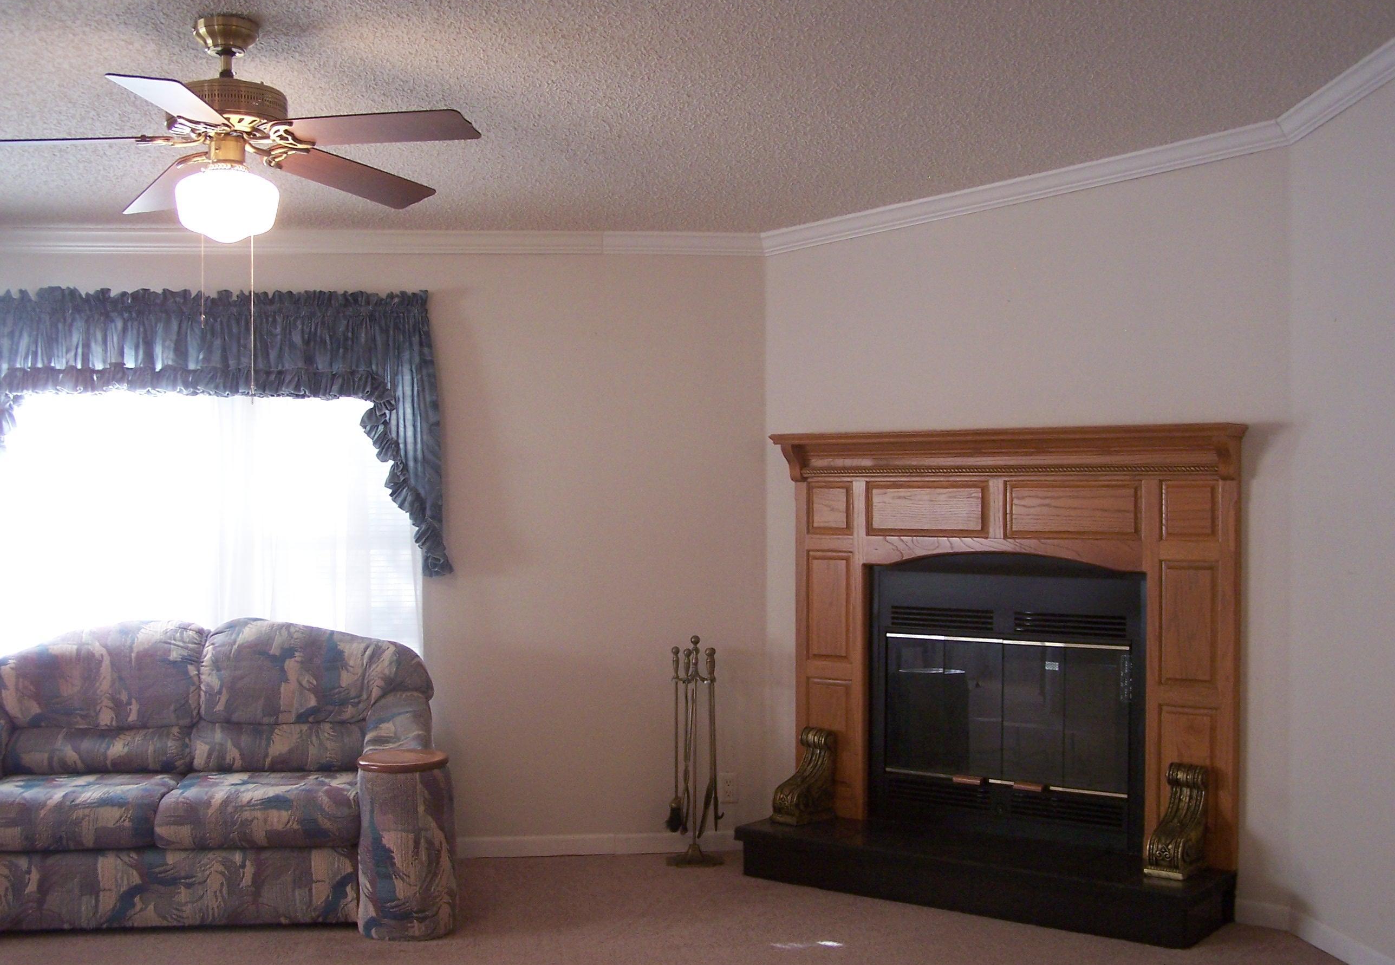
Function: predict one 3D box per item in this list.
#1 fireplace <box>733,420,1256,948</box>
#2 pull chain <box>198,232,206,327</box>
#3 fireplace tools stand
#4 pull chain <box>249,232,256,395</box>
[{"bbox_3d":[0.920,0.612,5.047,1.670,1.545,0.410,0,0,37],"label":"fireplace"},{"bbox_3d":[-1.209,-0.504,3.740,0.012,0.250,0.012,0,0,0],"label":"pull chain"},{"bbox_3d":[-0.011,0.983,5.639,0.205,0.835,0.205,0,0,-6],"label":"fireplace tools stand"},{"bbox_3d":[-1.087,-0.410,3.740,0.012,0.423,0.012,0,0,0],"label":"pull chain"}]

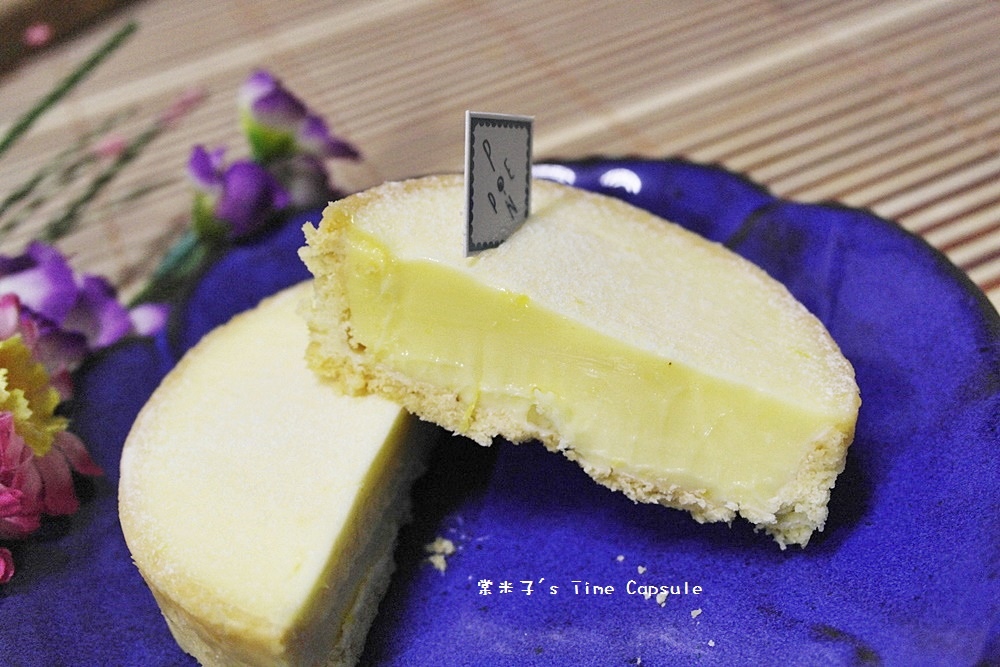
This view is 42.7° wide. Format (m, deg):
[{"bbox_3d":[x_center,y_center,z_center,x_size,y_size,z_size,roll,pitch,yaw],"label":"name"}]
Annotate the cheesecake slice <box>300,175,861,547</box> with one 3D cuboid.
[{"bbox_3d":[0.013,-0.001,0.191,0.077,0.022,0.041,20,31,5],"label":"cheesecake slice"}]

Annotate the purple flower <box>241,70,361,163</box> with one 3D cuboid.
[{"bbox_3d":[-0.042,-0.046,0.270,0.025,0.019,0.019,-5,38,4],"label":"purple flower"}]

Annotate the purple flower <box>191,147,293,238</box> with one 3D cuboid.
[{"bbox_3d":[-0.051,-0.028,0.250,0.019,0.018,0.018,-5,38,4],"label":"purple flower"}]

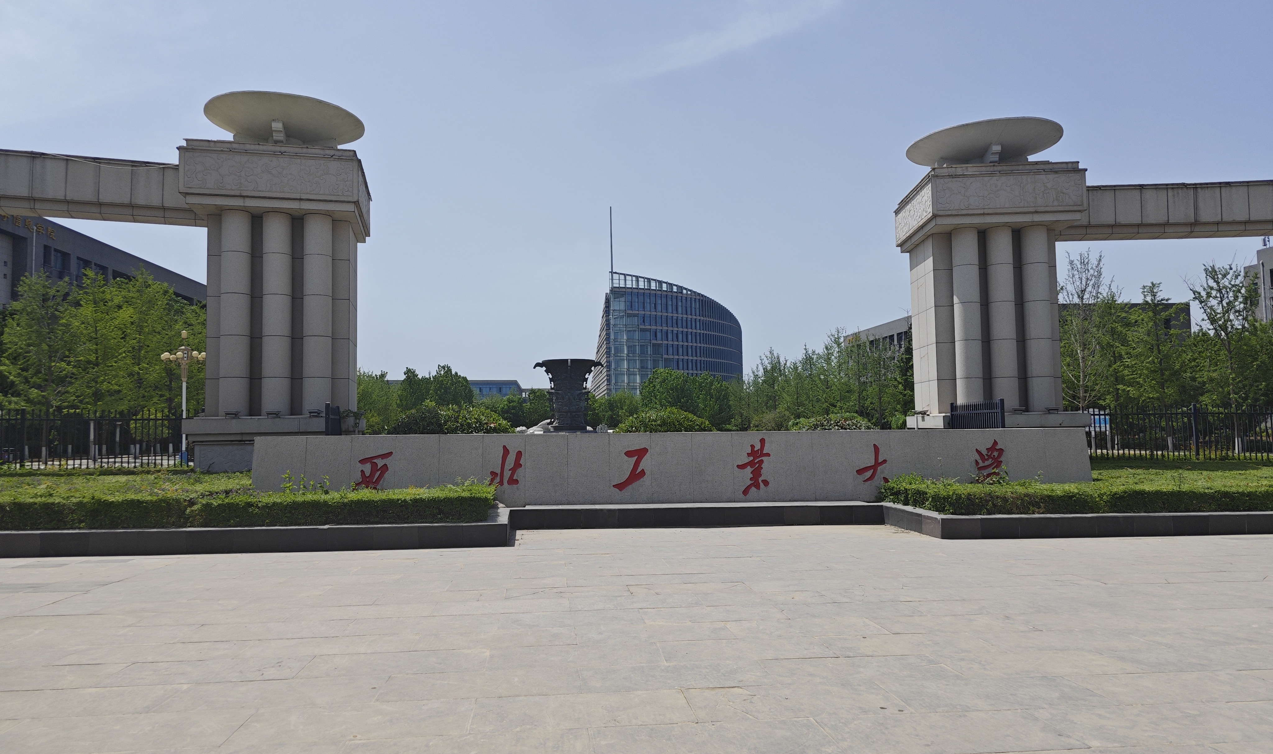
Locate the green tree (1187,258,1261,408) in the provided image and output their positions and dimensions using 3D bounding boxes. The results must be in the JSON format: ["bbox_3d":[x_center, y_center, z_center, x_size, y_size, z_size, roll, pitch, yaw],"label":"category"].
[{"bbox_3d":[24.689,-1.169,35.500,3.100,7.376,3.100,-1,-3,-6],"label":"green tree"}]

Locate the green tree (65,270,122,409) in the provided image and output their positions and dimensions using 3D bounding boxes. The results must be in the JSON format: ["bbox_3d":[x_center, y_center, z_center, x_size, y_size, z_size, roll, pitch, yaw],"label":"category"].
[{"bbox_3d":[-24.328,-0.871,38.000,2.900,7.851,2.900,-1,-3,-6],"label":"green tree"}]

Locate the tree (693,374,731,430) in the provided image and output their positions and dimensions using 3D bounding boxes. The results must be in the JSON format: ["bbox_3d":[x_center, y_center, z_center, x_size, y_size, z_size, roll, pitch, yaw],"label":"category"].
[{"bbox_3d":[6.658,2.683,75.000,3.700,6.262,3.700,0,-3,-6],"label":"tree"}]

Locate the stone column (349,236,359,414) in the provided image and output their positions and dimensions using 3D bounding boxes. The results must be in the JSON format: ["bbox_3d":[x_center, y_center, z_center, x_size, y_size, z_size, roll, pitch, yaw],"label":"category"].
[{"bbox_3d":[-6.656,-1.236,19.216,0.450,4.199,2.000,0,-3,-14],"label":"stone column"}]

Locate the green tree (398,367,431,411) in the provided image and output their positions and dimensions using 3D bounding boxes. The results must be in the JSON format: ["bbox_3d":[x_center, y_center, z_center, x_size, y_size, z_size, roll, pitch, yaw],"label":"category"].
[{"bbox_3d":[-19.349,2.622,73.952,3.500,6.913,3.500,0,-3,-6],"label":"green tree"}]

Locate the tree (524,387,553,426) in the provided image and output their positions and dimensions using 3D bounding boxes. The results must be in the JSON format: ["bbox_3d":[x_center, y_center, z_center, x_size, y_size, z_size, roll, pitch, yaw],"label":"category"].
[{"bbox_3d":[-7.337,2.897,64.000,2.700,4.207,2.700,-1,-3,-6],"label":"tree"}]

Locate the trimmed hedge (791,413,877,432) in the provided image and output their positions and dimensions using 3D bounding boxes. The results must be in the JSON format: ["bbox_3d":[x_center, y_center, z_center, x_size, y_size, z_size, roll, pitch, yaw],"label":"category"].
[{"bbox_3d":[6.514,2.099,27.951,2.900,1.800,2.700,-2,-3,13],"label":"trimmed hedge"}]

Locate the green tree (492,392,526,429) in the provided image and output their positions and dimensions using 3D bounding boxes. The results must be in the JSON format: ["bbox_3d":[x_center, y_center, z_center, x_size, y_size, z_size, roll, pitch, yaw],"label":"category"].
[{"bbox_3d":[-9.632,3.048,64.000,2.700,3.906,2.700,-1,-3,-6],"label":"green tree"}]

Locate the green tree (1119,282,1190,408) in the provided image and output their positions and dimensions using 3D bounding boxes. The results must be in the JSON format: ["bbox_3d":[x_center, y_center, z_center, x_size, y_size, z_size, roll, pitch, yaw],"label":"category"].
[{"bbox_3d":[23.830,-0.492,38.786,3.300,7.790,3.300,-3,-4,32],"label":"green tree"}]

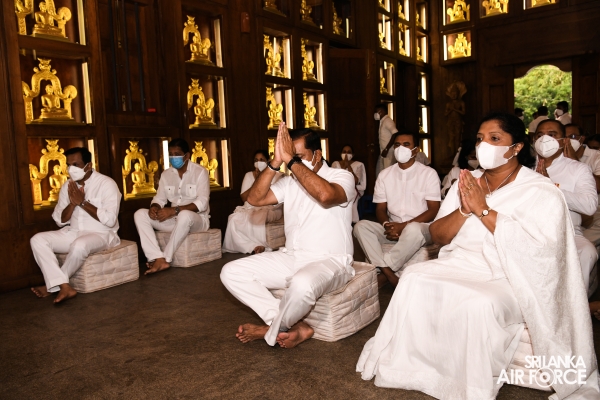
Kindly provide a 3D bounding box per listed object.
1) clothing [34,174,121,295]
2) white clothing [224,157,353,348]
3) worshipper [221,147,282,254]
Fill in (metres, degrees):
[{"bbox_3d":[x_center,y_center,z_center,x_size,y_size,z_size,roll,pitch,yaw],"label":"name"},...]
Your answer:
[{"bbox_3d":[-1.659,0.222,3.785,0.524,0.879,0.580,0,6,29],"label":"clothing"},{"bbox_3d":[-0.045,0.210,2.750,0.660,0.940,0.610,3,8,41],"label":"white clothing"},{"bbox_3d":[-0.445,-0.020,4.970,0.540,0.980,0.660,1,7,33],"label":"worshipper"}]

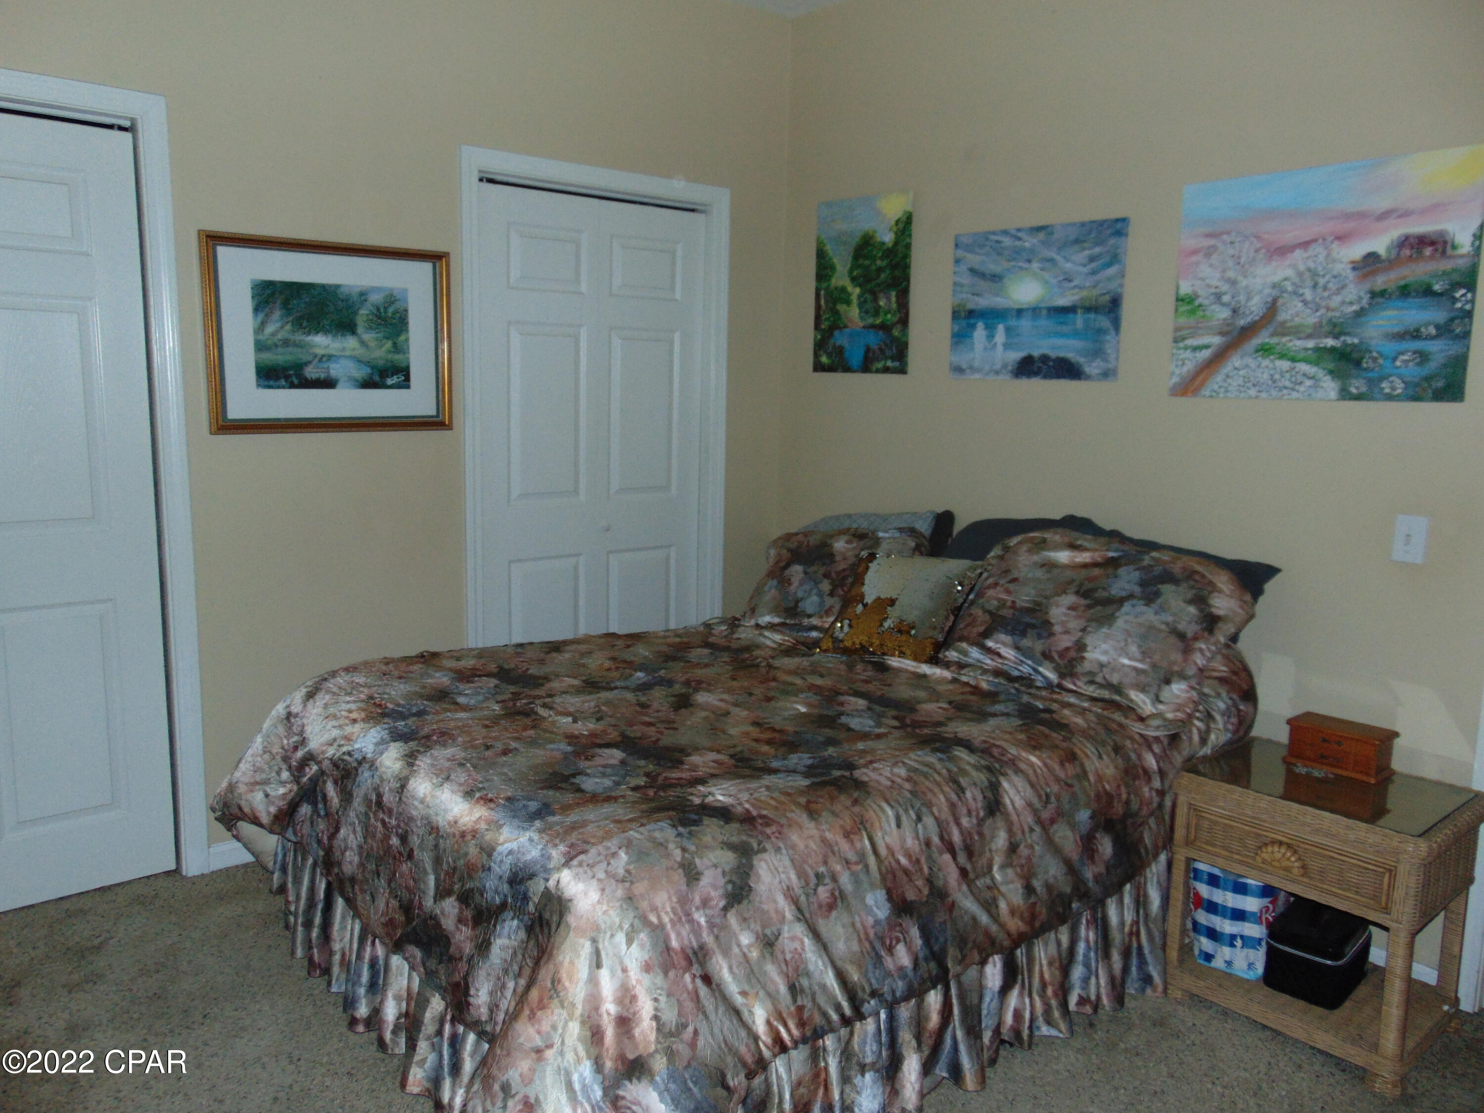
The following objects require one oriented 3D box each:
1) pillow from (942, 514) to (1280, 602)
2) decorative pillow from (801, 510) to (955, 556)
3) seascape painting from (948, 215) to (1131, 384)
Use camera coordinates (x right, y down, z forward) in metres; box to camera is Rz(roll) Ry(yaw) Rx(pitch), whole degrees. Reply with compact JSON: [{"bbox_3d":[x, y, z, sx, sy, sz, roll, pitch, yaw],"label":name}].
[{"bbox_3d":[0.990,0.142,3.068,0.160,0.460,0.920,17,-4,-41],"label":"pillow"},{"bbox_3d":[0.431,0.046,3.727,0.150,0.430,0.700,17,-9,-41],"label":"decorative pillow"},{"bbox_3d":[0.892,-0.782,3.315,0.024,0.462,0.622,-6,12,-40],"label":"seascape painting"}]

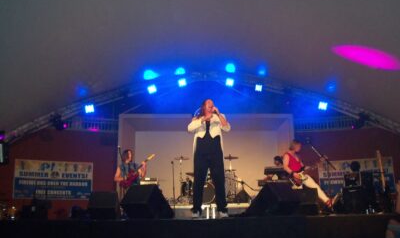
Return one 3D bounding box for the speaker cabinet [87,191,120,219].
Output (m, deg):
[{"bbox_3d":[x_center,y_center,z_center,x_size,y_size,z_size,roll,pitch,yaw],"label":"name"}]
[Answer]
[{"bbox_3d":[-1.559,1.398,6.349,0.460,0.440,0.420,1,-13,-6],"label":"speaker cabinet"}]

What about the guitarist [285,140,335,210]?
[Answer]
[{"bbox_3d":[2.365,1.215,8.447,1.000,1.500,0.700,-10,-16,36],"label":"guitarist"}]

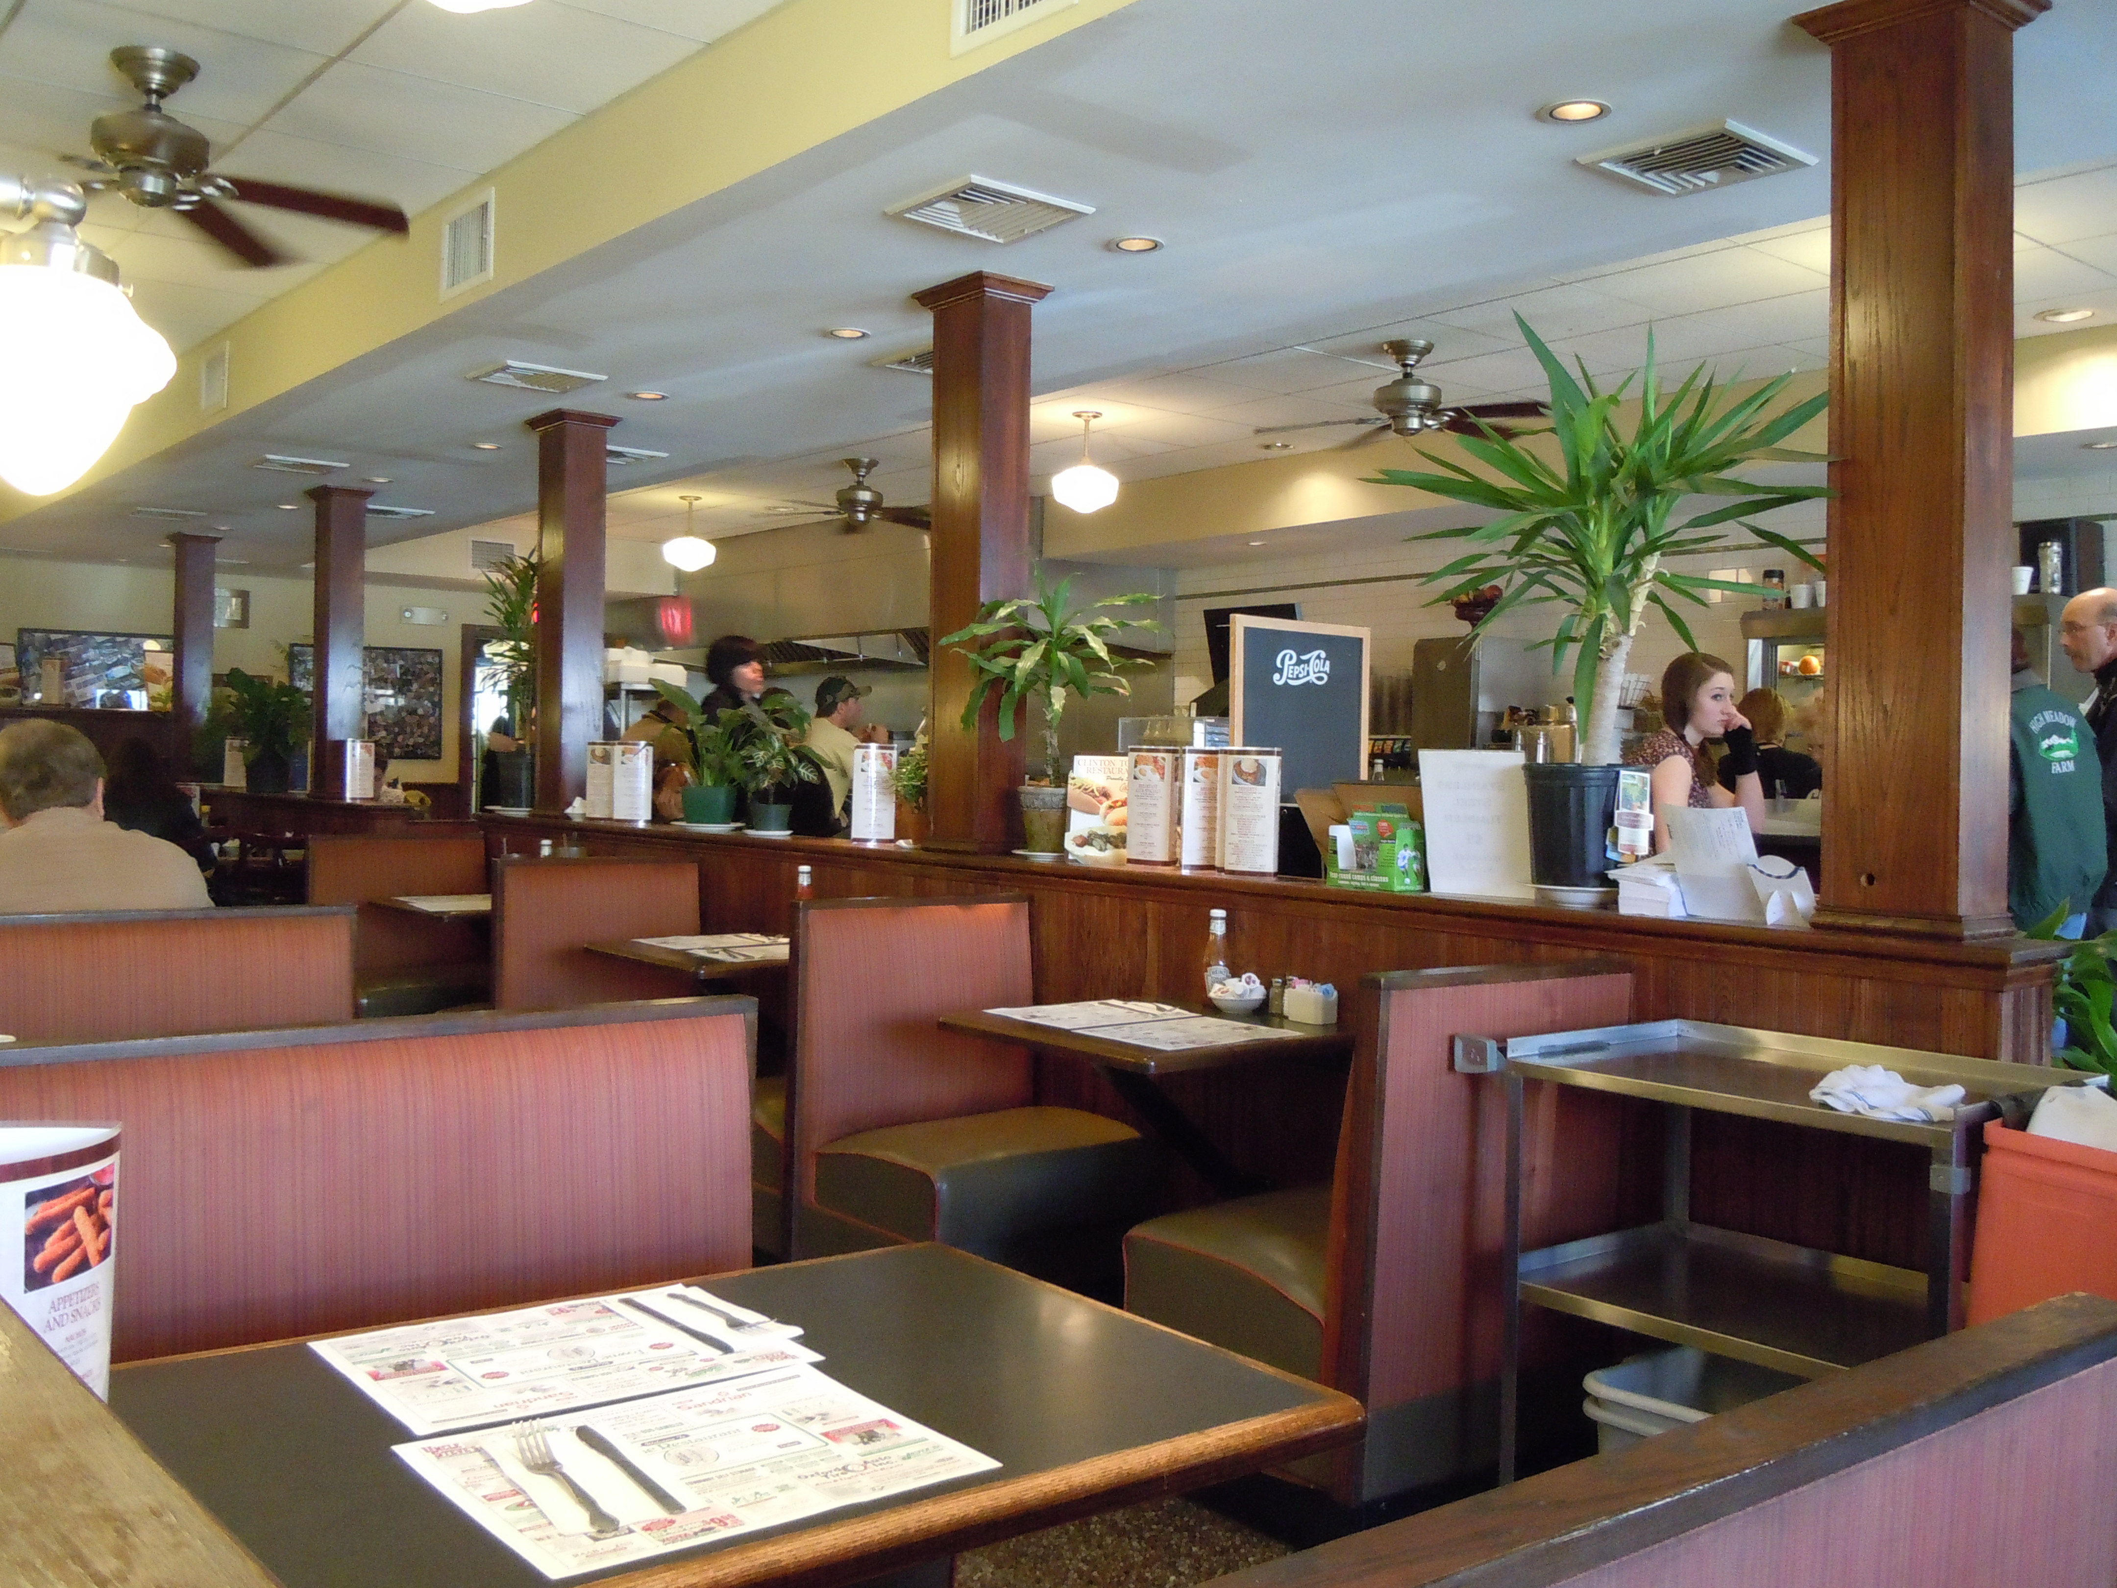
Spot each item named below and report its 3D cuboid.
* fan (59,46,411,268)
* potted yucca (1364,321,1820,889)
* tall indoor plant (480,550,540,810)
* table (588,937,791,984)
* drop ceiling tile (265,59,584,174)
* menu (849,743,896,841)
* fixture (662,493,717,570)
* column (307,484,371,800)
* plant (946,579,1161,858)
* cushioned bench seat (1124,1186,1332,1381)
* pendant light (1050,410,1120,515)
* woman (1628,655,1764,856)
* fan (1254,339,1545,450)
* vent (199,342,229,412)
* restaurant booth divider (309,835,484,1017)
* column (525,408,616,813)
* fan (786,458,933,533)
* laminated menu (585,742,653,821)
[{"bbox_3d":[-2.054,-1.493,4.171,1.120,0.340,1.120,1,1,-39],"label":"fan"},{"bbox_3d":[0.950,-0.337,3.340,0.790,1.063,0.830,1,1,-39],"label":"potted yucca"},{"bbox_3d":[-2.082,-0.428,6.960,0.390,1.006,0.390,1,1,-39],"label":"tall indoor plant"},{"bbox_3d":[-0.820,0.746,4.690,0.570,0.710,0.620,1,1,-39],"label":"table"},{"bbox_3d":[-1.578,-1.675,4.559,0.600,0.020,0.610,-1,2,-40],"label":"drop ceiling tile"},{"bbox_3d":[-0.504,0.000,4.970,0.122,0.273,0.090,2,0,-6],"label":"menu"},{"bbox_3d":[-2.235,-1.566,11.161,0.325,0.470,0.325,1,1,0],"label":"fixture"},{"bbox_3d":[-3.491,-0.730,8.907,0.260,1.490,0.295,-1,2,-40],"label":"column"},{"bbox_3d":[-0.024,-0.209,4.780,0.570,0.740,0.530,1,2,0],"label":"plant"},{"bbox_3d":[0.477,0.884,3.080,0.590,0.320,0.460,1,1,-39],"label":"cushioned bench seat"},{"bbox_3d":[0.123,-1.454,8.057,0.298,0.454,0.298,2,0,0],"label":"pendant light"},{"bbox_3d":[1.833,0.313,5.263,0.480,1.420,0.430,0,2,-25],"label":"woman"},{"bbox_3d":[1.297,-1.488,6.826,1.120,0.340,1.120,1,1,-39],"label":"fan"},{"bbox_3d":[-3.257,-1.592,7.063,0.025,0.240,0.365,1,1,-39],"label":"vent"},{"bbox_3d":[-2.413,0.653,6.970,0.630,0.990,0.550,-1,2,-40],"label":"restaurant booth divider"},{"bbox_3d":[-1.827,-0.658,6.893,0.260,1.490,0.295,-1,2,-40],"label":"column"},{"bbox_3d":[-1.079,-1.639,9.963,1.220,0.370,1.220,-1,2,-40],"label":"fan"},{"bbox_3d":[-1.560,-0.046,6.516,0.230,0.287,0.100,2,1,30],"label":"laminated menu"}]

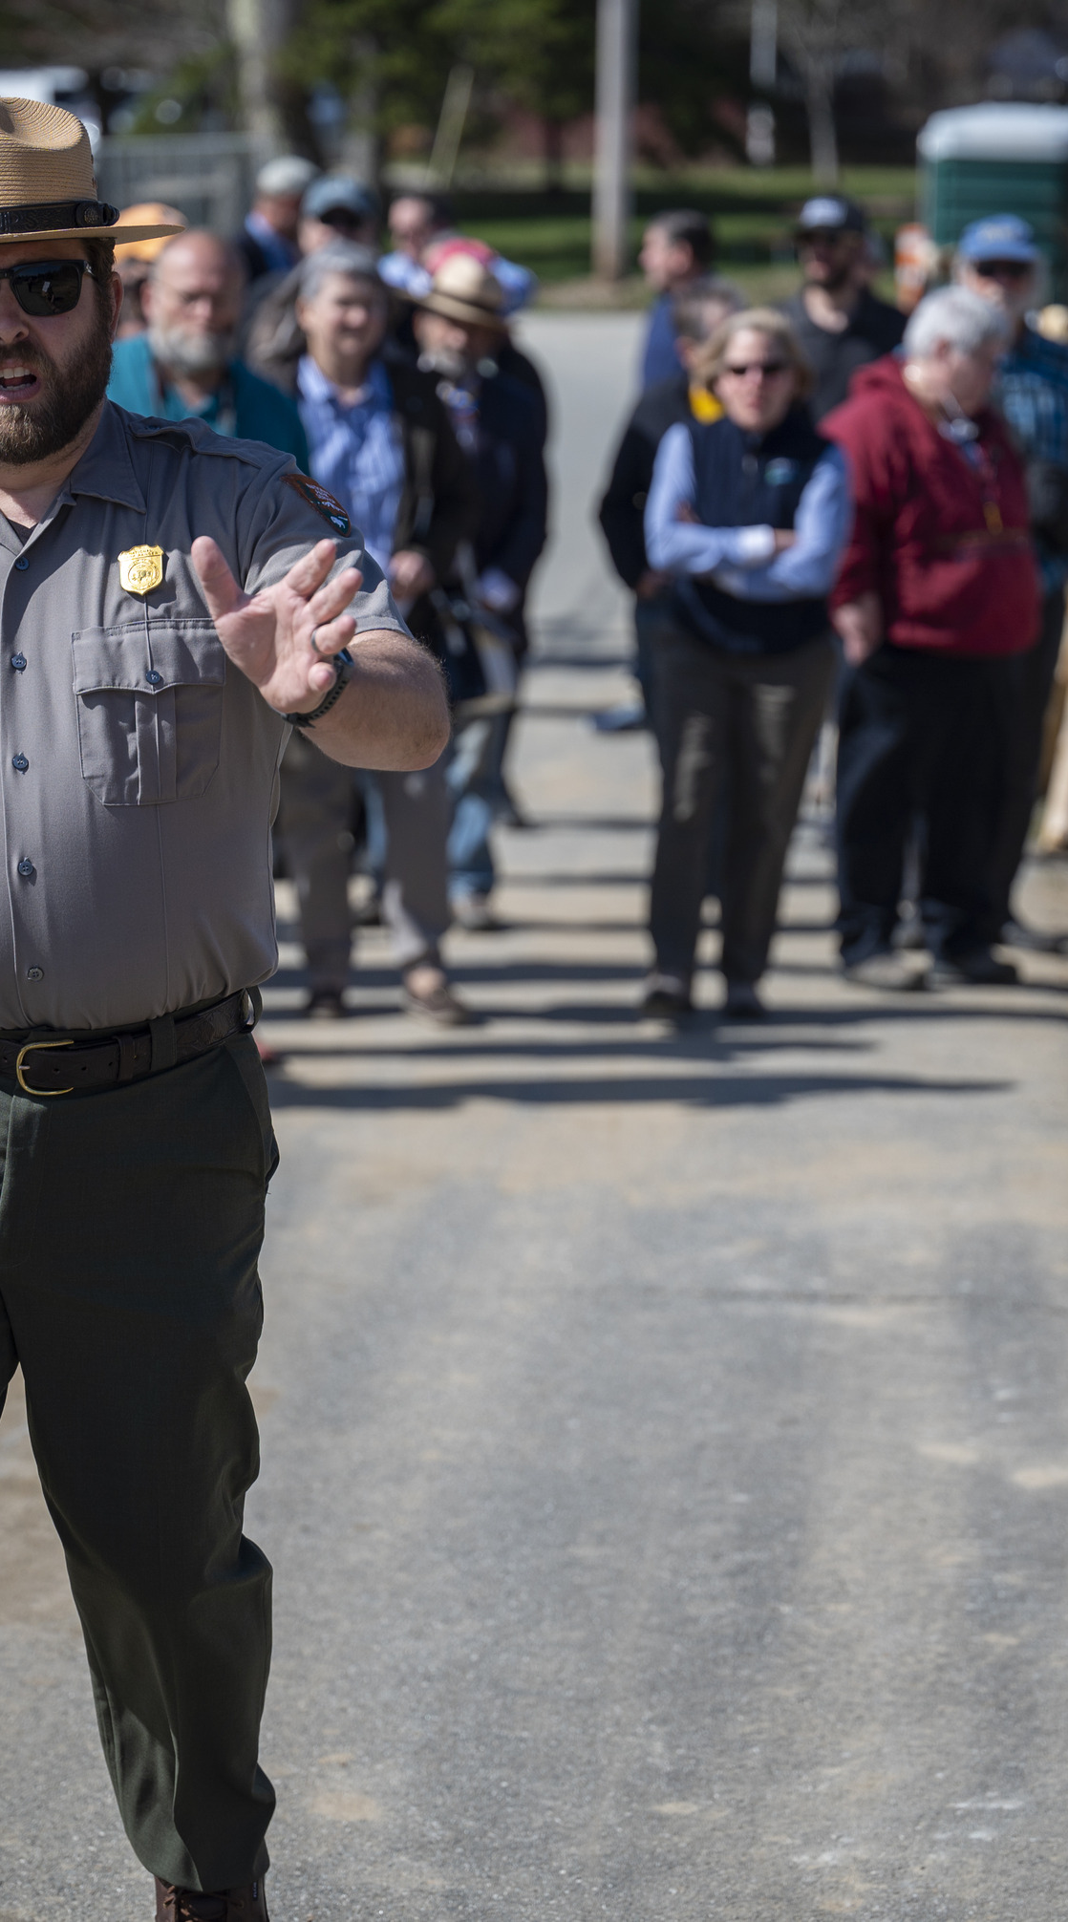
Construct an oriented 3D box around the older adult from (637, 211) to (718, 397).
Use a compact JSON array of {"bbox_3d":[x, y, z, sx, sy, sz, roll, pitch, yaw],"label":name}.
[{"bbox_3d":[0.469,-1.664,21.095,0.420,1.780,0.500,0,7,-11],"label":"older adult"}]

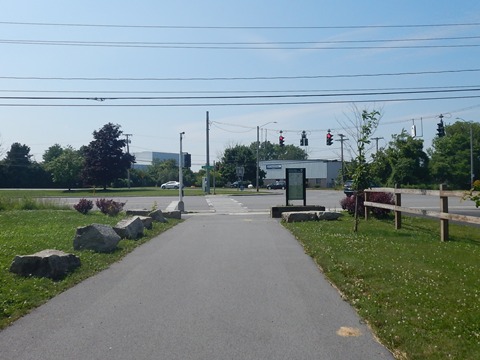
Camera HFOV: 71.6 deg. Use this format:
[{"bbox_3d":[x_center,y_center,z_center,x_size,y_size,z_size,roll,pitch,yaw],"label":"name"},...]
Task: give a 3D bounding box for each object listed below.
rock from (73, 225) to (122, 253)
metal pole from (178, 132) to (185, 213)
[{"bbox_3d":[-3.160,1.265,7.450,1.000,0.560,0.820,0,0,0],"label":"rock"},{"bbox_3d":[-2.971,-0.378,16.900,0.320,4.030,0.320,0,0,0],"label":"metal pole"}]

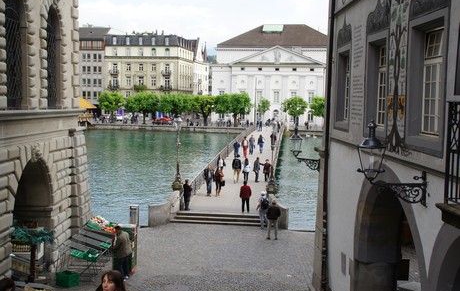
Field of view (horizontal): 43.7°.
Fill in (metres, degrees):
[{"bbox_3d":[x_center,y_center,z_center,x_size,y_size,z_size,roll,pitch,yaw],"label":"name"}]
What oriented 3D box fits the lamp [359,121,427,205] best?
[{"bbox_3d":[3.035,0.336,10.765,1.280,1.600,0.500,1,5,-2],"label":"lamp"}]

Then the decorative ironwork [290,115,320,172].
[{"bbox_3d":[2.701,0.102,20.200,1.150,1.620,0.480,1,5,-2],"label":"decorative ironwork"}]

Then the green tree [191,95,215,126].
[{"bbox_3d":[-4.440,-5.755,96.792,4.500,5.170,4.500,1,5,5],"label":"green tree"}]

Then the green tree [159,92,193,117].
[{"bbox_3d":[-11.204,-7.524,118.000,6.990,6.330,6.900,1,5,6],"label":"green tree"}]

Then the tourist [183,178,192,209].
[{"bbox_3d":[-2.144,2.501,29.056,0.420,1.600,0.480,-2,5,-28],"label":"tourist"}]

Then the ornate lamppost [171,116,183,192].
[{"bbox_3d":[-2.568,0.426,28.642,0.530,3.850,0.530,1,5,6],"label":"ornate lamppost"}]

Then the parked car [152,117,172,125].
[{"bbox_3d":[-12.169,-4.543,103.518,4.000,1.450,1.750,1,5,3],"label":"parked car"}]

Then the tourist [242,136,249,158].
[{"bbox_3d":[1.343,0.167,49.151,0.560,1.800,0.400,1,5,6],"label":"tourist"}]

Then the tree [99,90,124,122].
[{"bbox_3d":[-25.290,-8.216,122.500,5.550,6.620,5.500,1,5,6],"label":"tree"}]

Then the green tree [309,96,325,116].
[{"bbox_3d":[15.026,-5.275,93.284,4.400,5.360,4.400,1,5,5],"label":"green tree"}]

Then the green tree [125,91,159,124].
[{"bbox_3d":[-18.293,-7.913,120.000,7.530,6.750,7.300,1,5,6],"label":"green tree"}]

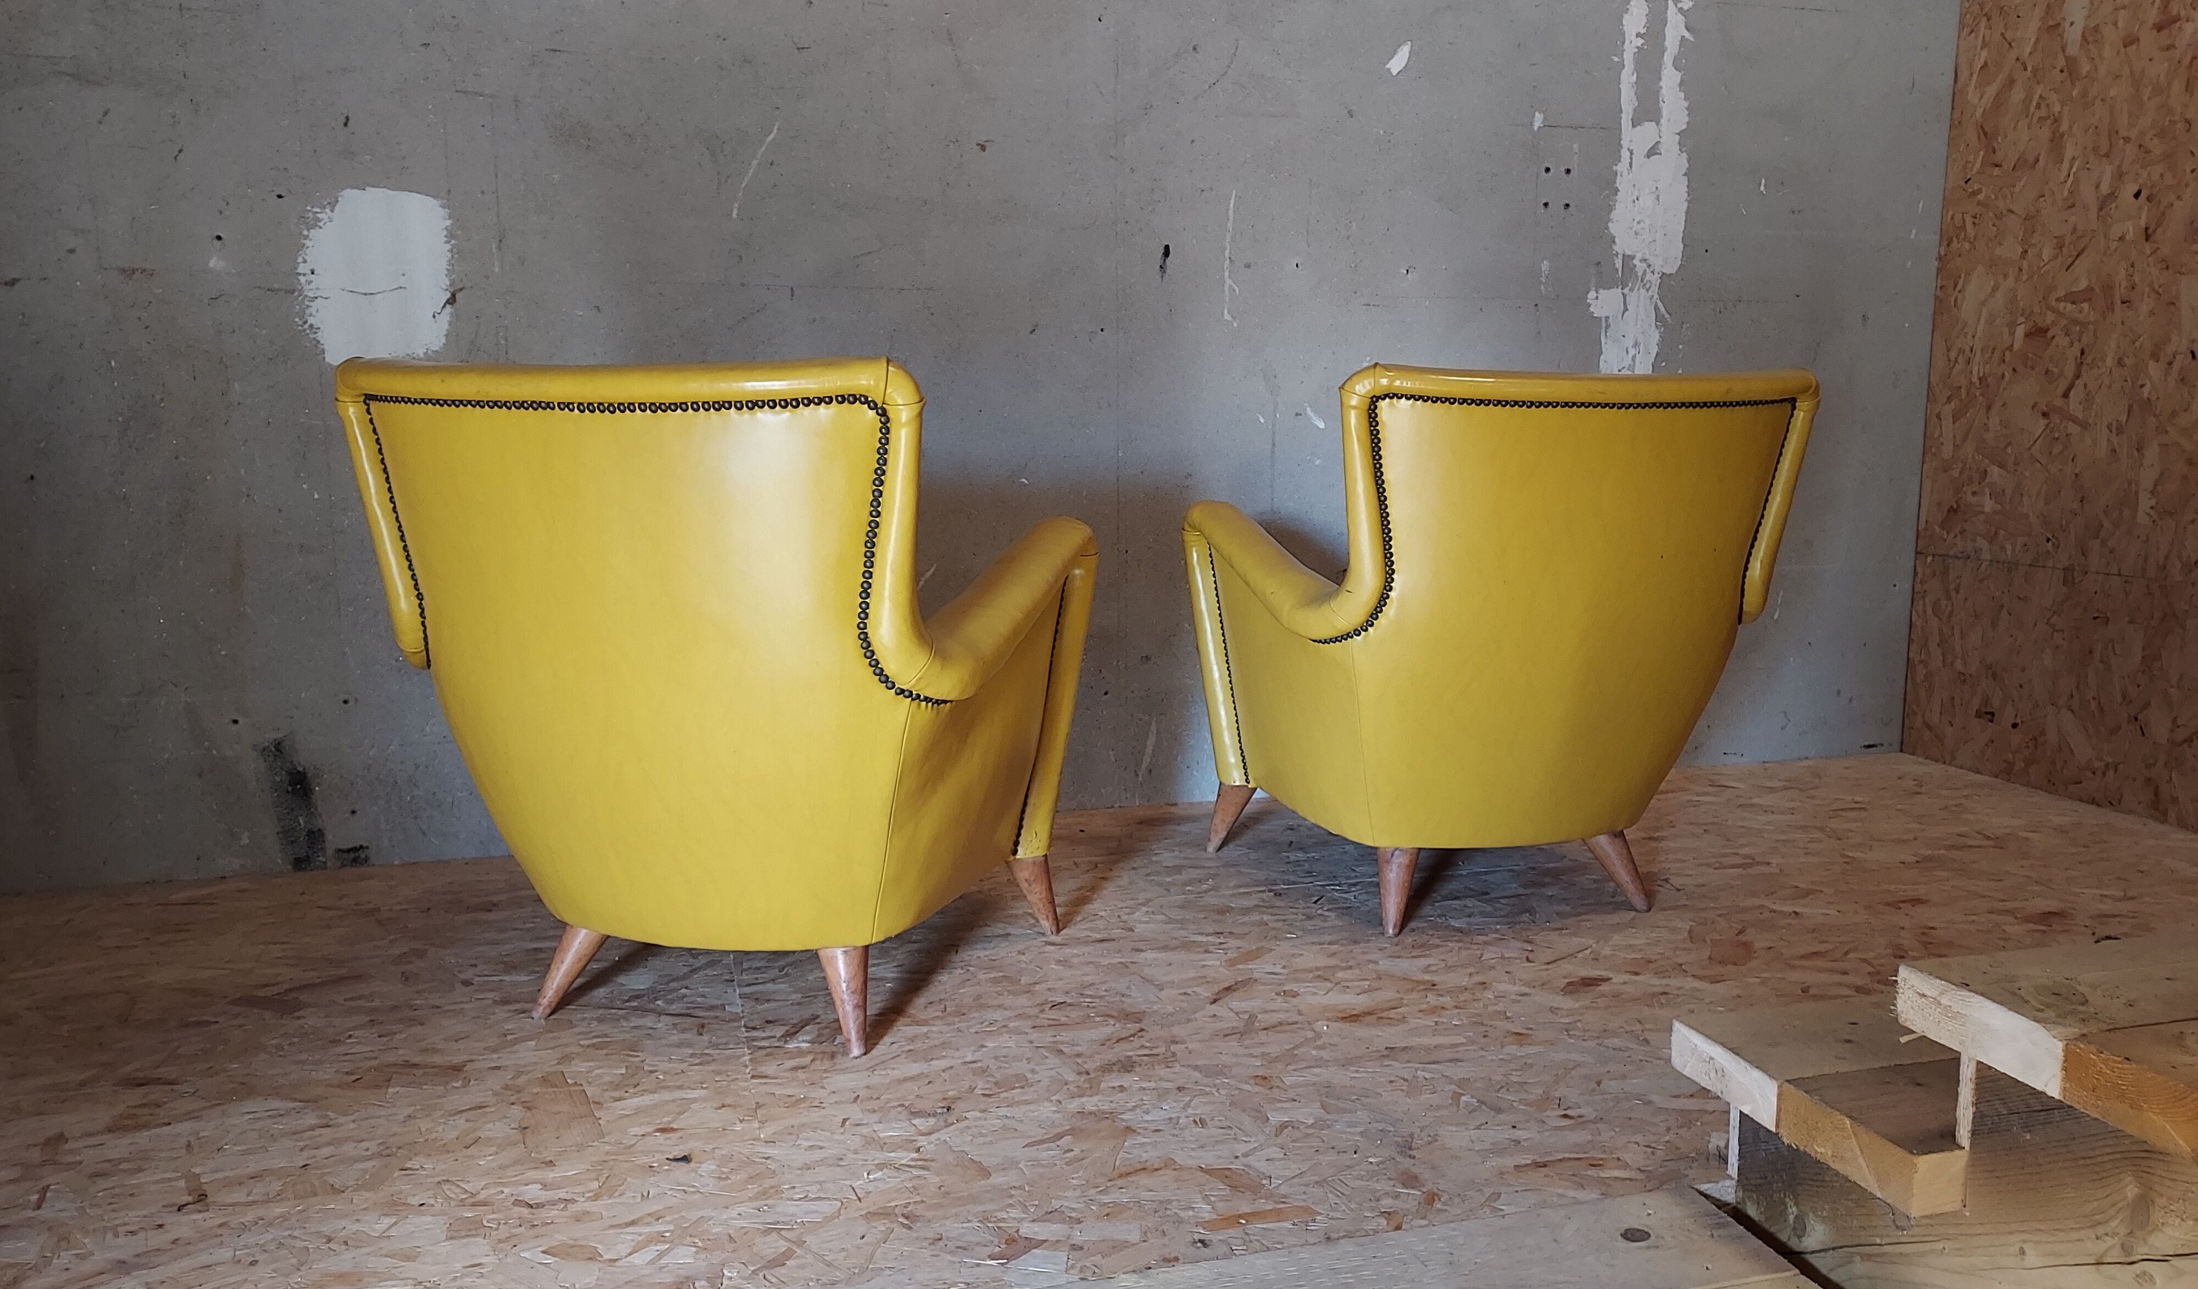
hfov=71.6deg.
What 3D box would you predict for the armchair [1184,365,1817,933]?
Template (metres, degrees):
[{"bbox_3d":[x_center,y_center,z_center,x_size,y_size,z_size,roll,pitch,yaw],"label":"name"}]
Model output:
[{"bbox_3d":[0.557,-0.022,2.318,0.708,0.789,0.723,-2,10,-14],"label":"armchair"}]

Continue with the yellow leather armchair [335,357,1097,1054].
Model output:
[{"bbox_3d":[-0.424,0.039,1.931,0.708,0.789,0.723,3,10,15],"label":"yellow leather armchair"}]

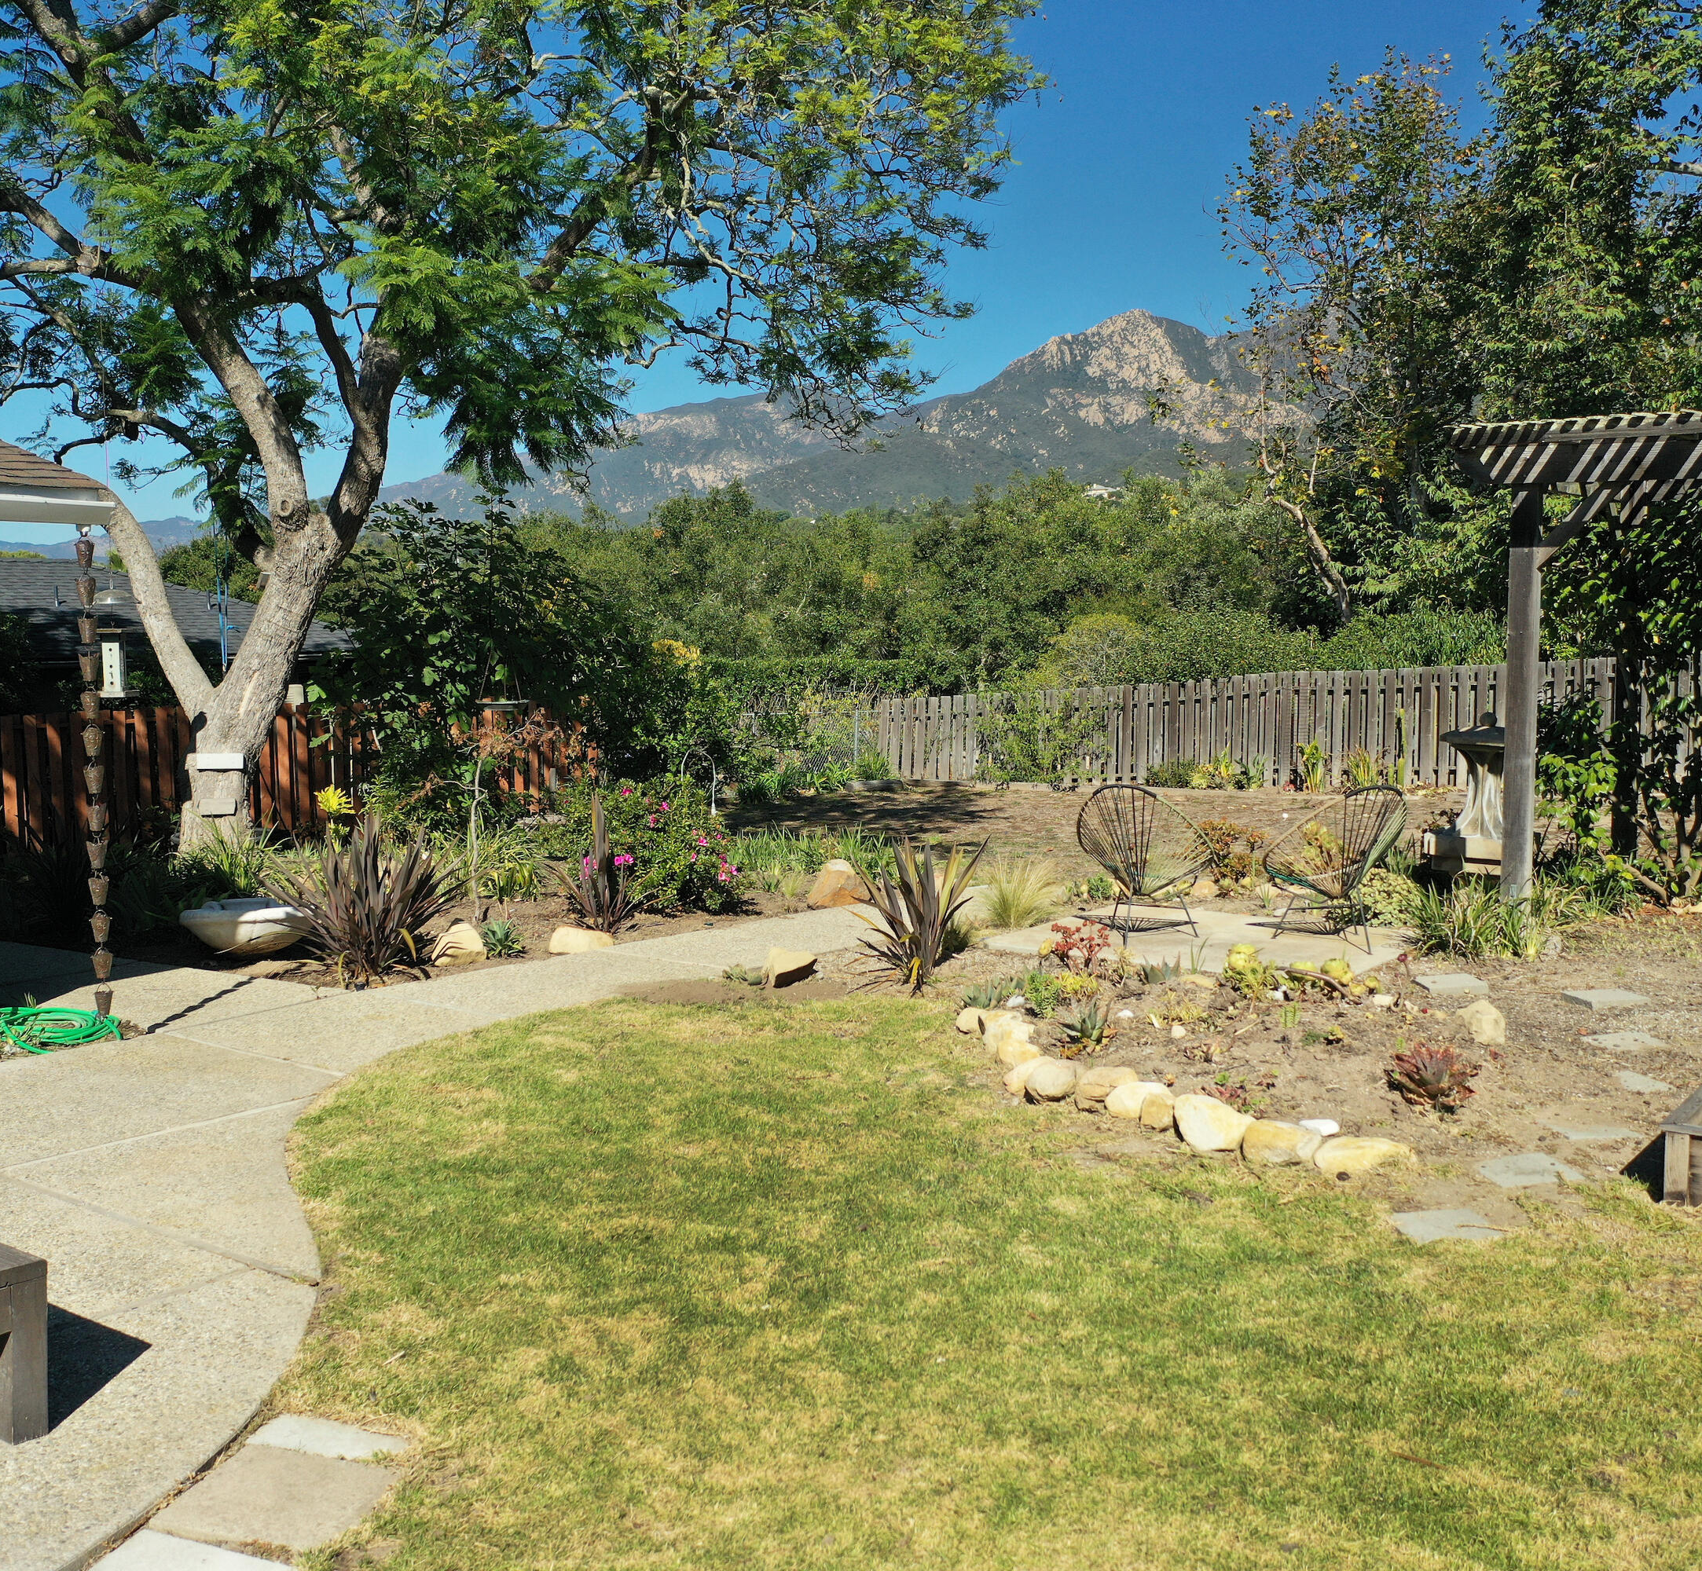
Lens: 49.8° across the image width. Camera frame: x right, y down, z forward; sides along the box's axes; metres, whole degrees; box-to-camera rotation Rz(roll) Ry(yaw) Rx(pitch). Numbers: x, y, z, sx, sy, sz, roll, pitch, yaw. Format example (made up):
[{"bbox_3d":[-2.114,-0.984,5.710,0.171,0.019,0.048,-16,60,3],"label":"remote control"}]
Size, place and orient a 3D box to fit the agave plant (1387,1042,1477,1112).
[{"bbox_3d":[2.267,1.109,7.132,0.360,0.230,0.350,1,6,18],"label":"agave plant"}]

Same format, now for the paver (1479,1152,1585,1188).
[{"bbox_3d":[2.289,1.330,6.245,0.335,0.040,0.325,-1,5,-10],"label":"paver"}]

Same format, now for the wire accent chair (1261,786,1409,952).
[{"bbox_3d":[2.807,0.462,10.658,0.820,0.870,0.750,-4,6,-32],"label":"wire accent chair"}]

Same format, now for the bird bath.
[{"bbox_3d":[4.509,0.087,12.982,0.660,1.180,0.660,4,7,37],"label":"bird bath"}]

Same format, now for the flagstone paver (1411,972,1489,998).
[{"bbox_3d":[3.026,1.013,9.269,0.335,0.040,0.325,-1,5,-8],"label":"flagstone paver"}]

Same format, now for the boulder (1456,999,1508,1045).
[{"bbox_3d":[2.811,1.057,8.164,0.210,0.170,0.190,0,5,0],"label":"boulder"}]

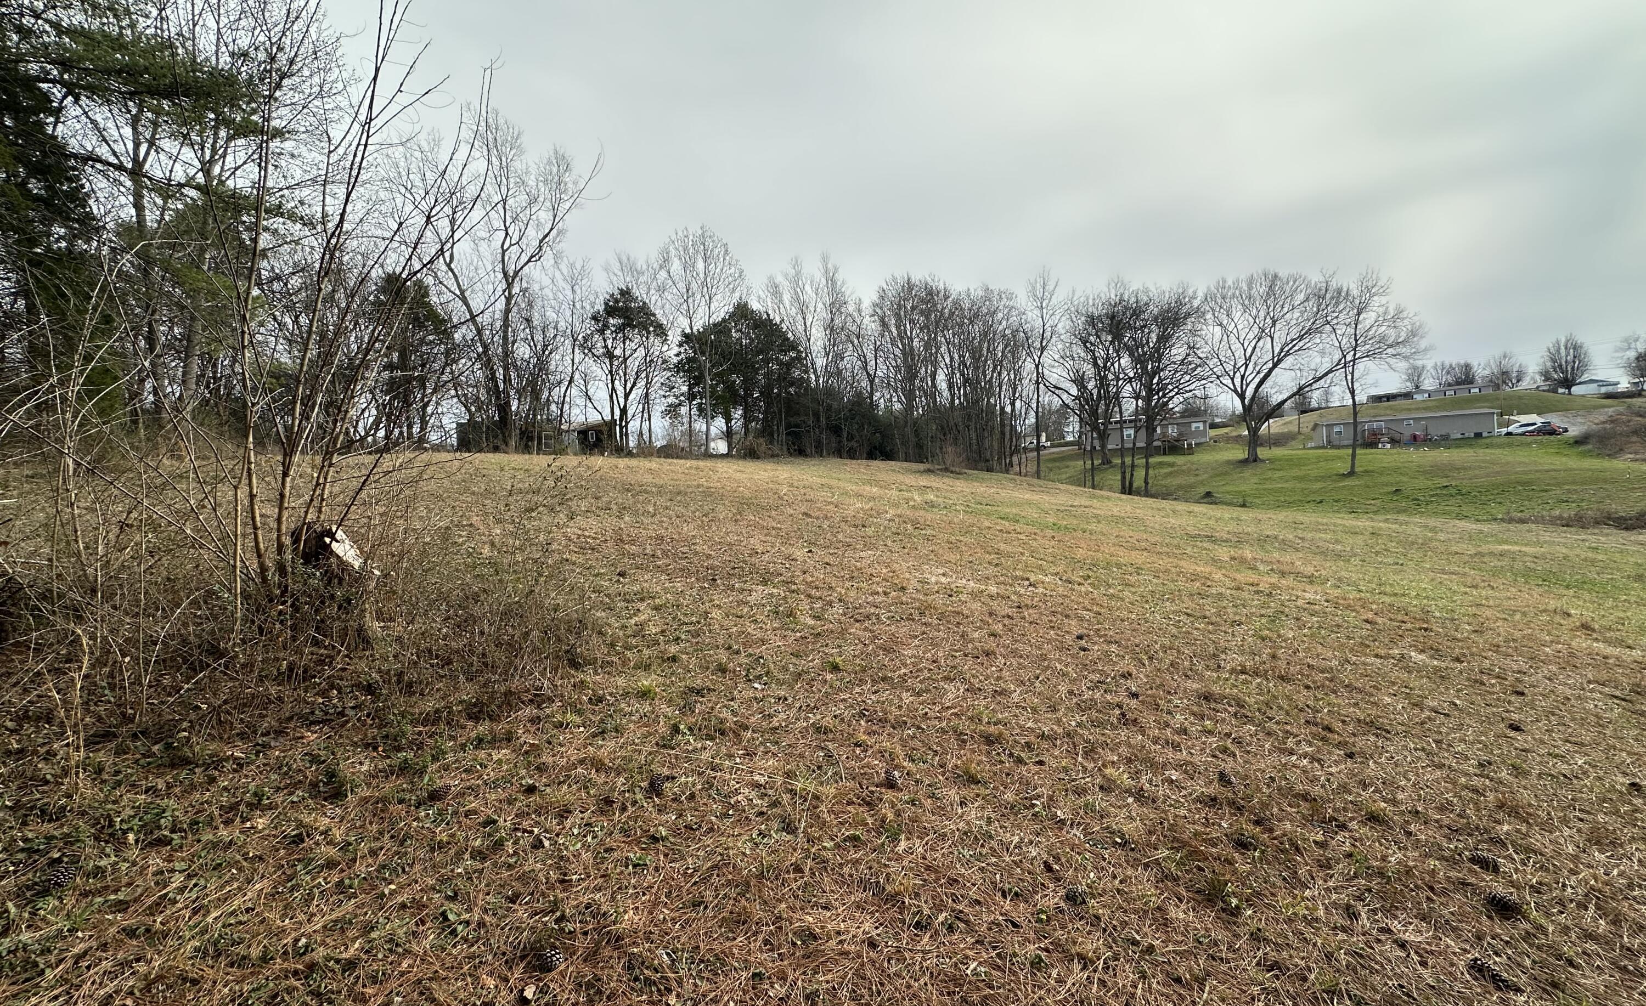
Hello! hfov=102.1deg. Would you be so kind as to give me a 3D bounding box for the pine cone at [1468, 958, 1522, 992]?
[{"bbox_3d":[2.091,1.471,2.072,0.060,0.055,0.120,-1,-2,-17],"label":"pine cone"}]

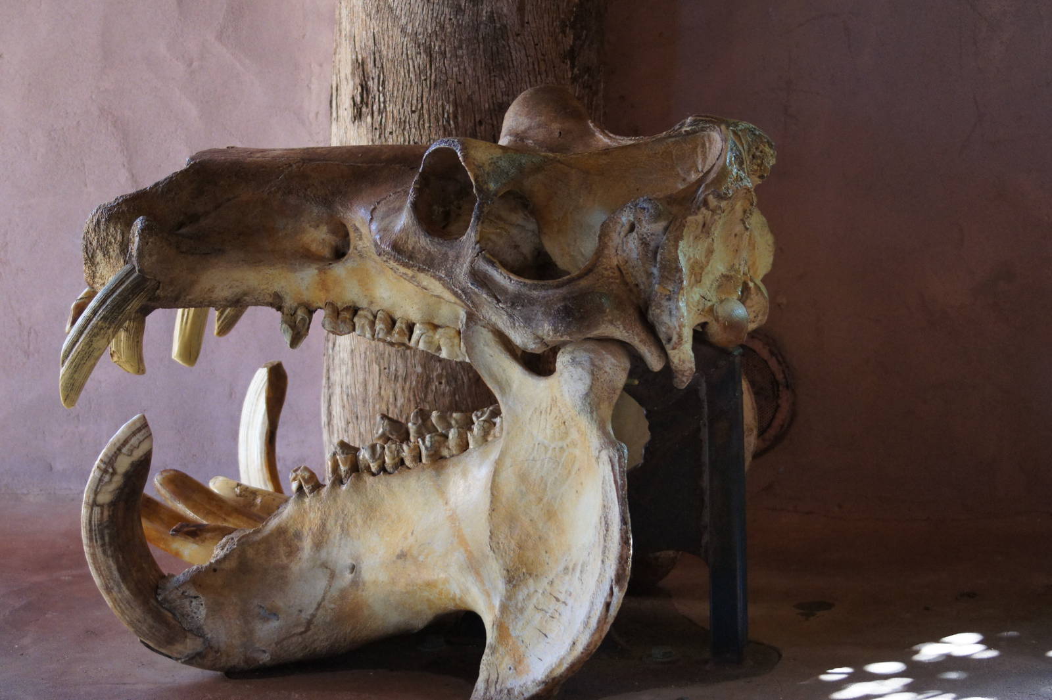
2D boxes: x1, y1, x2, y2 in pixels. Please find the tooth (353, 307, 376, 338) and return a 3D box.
[{"bbox_3d":[-0.153,-0.025,3.082,0.020,0.029,0.026,4,11,22],"label":"tooth"}]

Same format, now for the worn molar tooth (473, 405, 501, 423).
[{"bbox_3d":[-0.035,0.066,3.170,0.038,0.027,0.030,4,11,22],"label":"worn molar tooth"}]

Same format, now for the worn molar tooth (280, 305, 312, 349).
[{"bbox_3d":[-0.219,-0.022,3.108,0.029,0.040,0.023,4,11,22],"label":"worn molar tooth"}]

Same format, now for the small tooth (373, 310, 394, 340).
[{"bbox_3d":[-0.134,-0.024,3.075,0.018,0.028,0.027,4,11,22],"label":"small tooth"}]

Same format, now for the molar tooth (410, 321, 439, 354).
[{"bbox_3d":[-0.095,-0.011,3.059,0.027,0.030,0.033,4,11,22],"label":"molar tooth"}]

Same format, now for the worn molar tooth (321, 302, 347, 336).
[{"bbox_3d":[-0.183,-0.029,3.094,0.021,0.032,0.024,4,11,22],"label":"worn molar tooth"}]

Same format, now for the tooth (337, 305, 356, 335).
[{"bbox_3d":[-0.170,-0.028,3.089,0.018,0.028,0.024,4,11,22],"label":"tooth"}]

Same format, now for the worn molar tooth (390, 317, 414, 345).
[{"bbox_3d":[-0.116,-0.017,3.068,0.021,0.026,0.028,4,11,22],"label":"worn molar tooth"}]

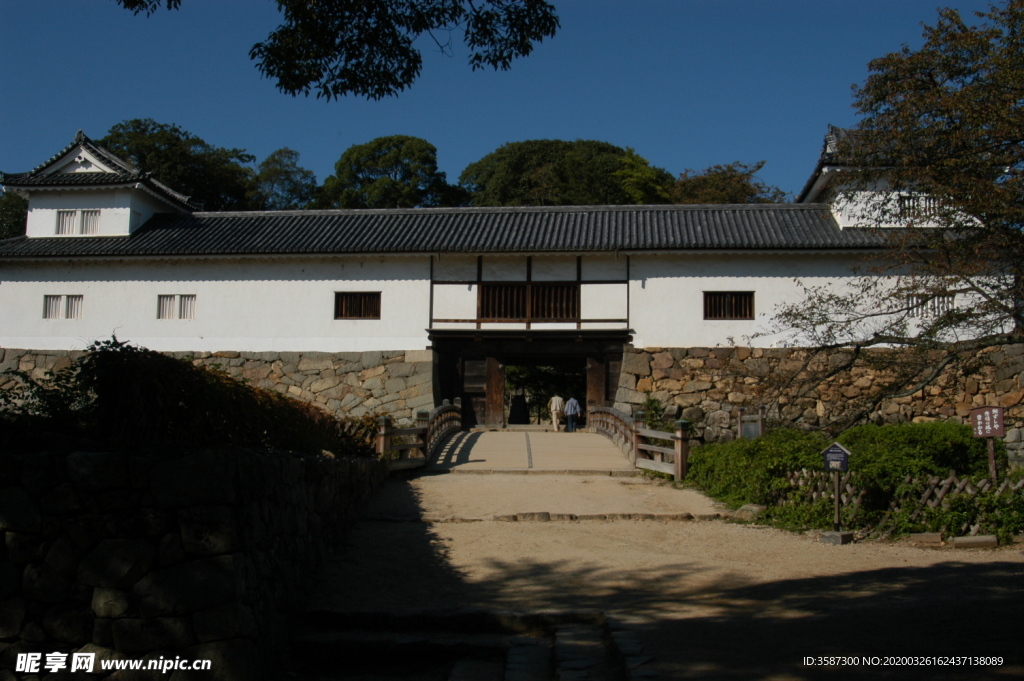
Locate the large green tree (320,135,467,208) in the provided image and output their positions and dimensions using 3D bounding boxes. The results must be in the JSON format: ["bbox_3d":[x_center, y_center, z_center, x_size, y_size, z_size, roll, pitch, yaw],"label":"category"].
[{"bbox_3d":[-9.661,-8.013,81.273,11.500,16.500,11.000,1,-6,0],"label":"large green tree"}]

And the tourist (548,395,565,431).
[{"bbox_3d":[1.867,3.062,42.919,0.620,1.620,0.420,1,-6,3],"label":"tourist"}]

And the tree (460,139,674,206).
[{"bbox_3d":[4.306,-7.690,81.265,16.500,16.500,14.000,1,-6,0],"label":"tree"}]

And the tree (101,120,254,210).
[{"bbox_3d":[-26.285,-8.882,79.322,13.000,16.500,12.000,1,-6,0],"label":"tree"}]

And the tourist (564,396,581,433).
[{"bbox_3d":[2.538,3.104,42.916,0.600,1.550,0.420,1,-6,3],"label":"tourist"}]

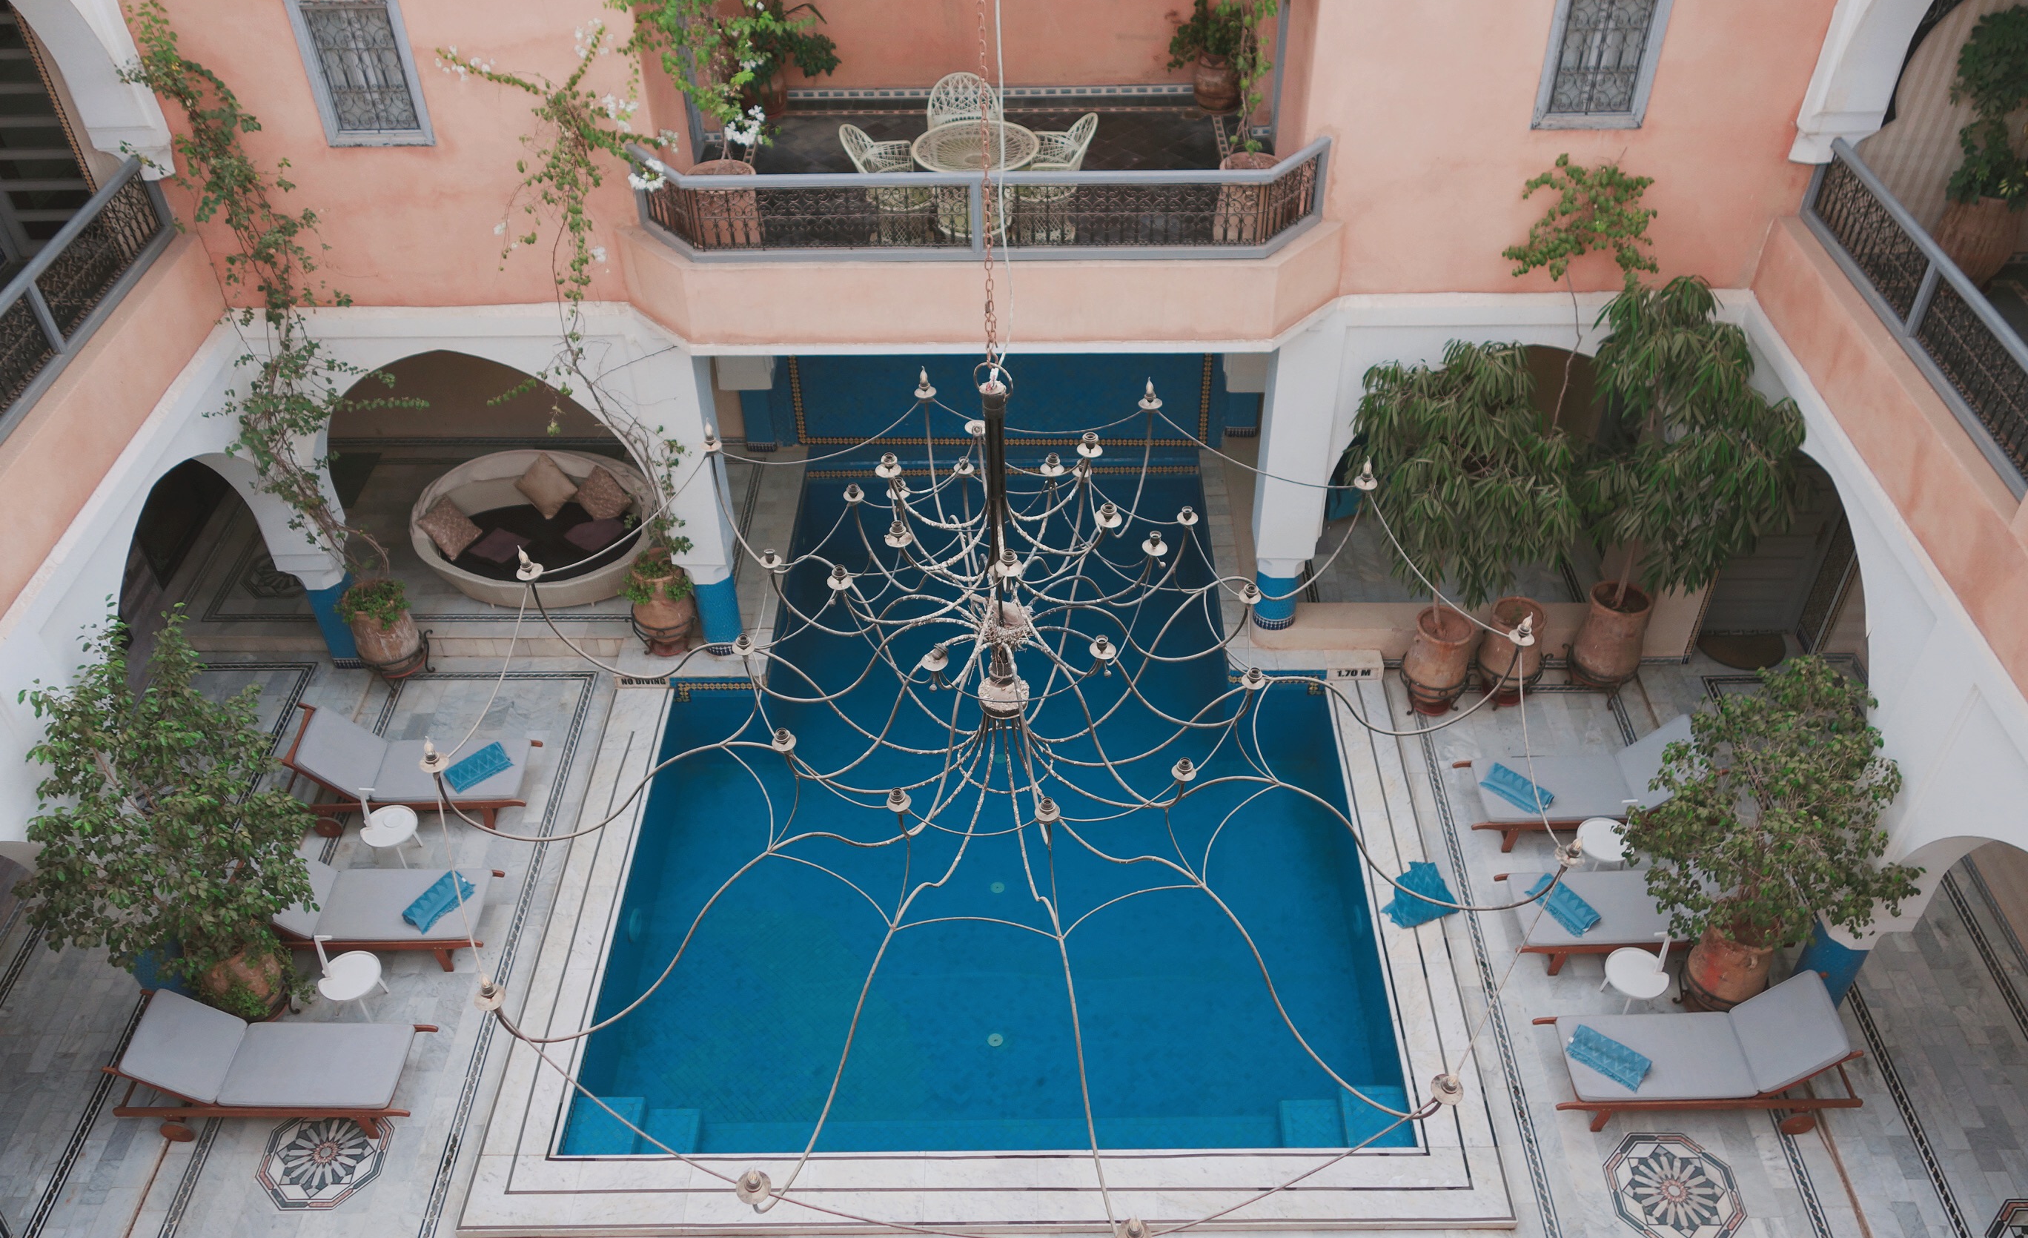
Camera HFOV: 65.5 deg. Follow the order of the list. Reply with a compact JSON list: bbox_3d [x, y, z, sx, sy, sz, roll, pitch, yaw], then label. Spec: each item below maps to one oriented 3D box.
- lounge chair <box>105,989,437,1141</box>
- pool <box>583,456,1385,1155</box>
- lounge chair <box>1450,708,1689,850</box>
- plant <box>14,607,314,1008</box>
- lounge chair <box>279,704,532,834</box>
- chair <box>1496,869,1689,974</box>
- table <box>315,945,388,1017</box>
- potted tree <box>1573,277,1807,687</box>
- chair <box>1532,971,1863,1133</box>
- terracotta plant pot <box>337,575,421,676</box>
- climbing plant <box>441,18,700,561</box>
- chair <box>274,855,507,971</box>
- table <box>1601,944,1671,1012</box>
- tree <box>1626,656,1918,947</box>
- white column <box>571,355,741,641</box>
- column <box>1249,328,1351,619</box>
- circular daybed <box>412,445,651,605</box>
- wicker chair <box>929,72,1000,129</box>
[{"bbox_3d":[-4.975,2.993,10.611,2.000,0.790,0.670,-1,42,1],"label":"lounge chair"},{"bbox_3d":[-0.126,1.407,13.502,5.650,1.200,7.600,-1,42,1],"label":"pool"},{"bbox_3d":[4.498,1.278,12.196,2.000,0.820,0.670,-1,42,1],"label":"lounge chair"},{"bbox_3d":[-5.346,1.450,10.317,1.550,3.250,1.550,-1,41,1],"label":"plant"},{"bbox_3d":[-4.790,1.153,12.467,1.980,0.820,0.680,-1,41,1],"label":"lounge chair"},{"bbox_3d":[4.594,2.044,11.460,1.990,0.860,0.680,-1,41,1],"label":"chair"},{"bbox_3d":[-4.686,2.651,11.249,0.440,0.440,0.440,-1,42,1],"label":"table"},{"bbox_3d":[5.089,-0.812,12.363,1.580,3.960,1.450,-1,41,1],"label":"potted tree"},{"bbox_3d":[4.488,2.839,10.318,1.980,0.850,0.680,-1,41,1],"label":"chair"},{"bbox_3d":[-5.751,0.095,14.457,0.600,0.810,0.600,-1,42,1],"label":"terracotta plant pot"},{"bbox_3d":[-2.897,-2.005,11.561,1.600,4.600,0.800,-1,42,1],"label":"climbing plant"},{"bbox_3d":[-4.780,2.047,11.455,1.980,0.820,0.680,-1,41,1],"label":"chair"},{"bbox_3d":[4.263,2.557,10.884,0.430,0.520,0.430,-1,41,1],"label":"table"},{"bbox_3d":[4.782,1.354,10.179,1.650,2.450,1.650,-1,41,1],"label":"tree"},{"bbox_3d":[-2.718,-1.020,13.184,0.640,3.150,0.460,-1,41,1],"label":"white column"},{"bbox_3d":[2.268,-1.171,12.997,0.490,2.980,0.460,-1,41,1],"label":"column"},{"bbox_3d":[-4.508,-0.889,14.988,2.280,0.640,2.000,-8,41,-7],"label":"circular daybed"},{"bbox_3d":[-0.333,-3.567,11.795,0.580,0.850,0.600,-5,42,-4],"label":"wicker chair"}]

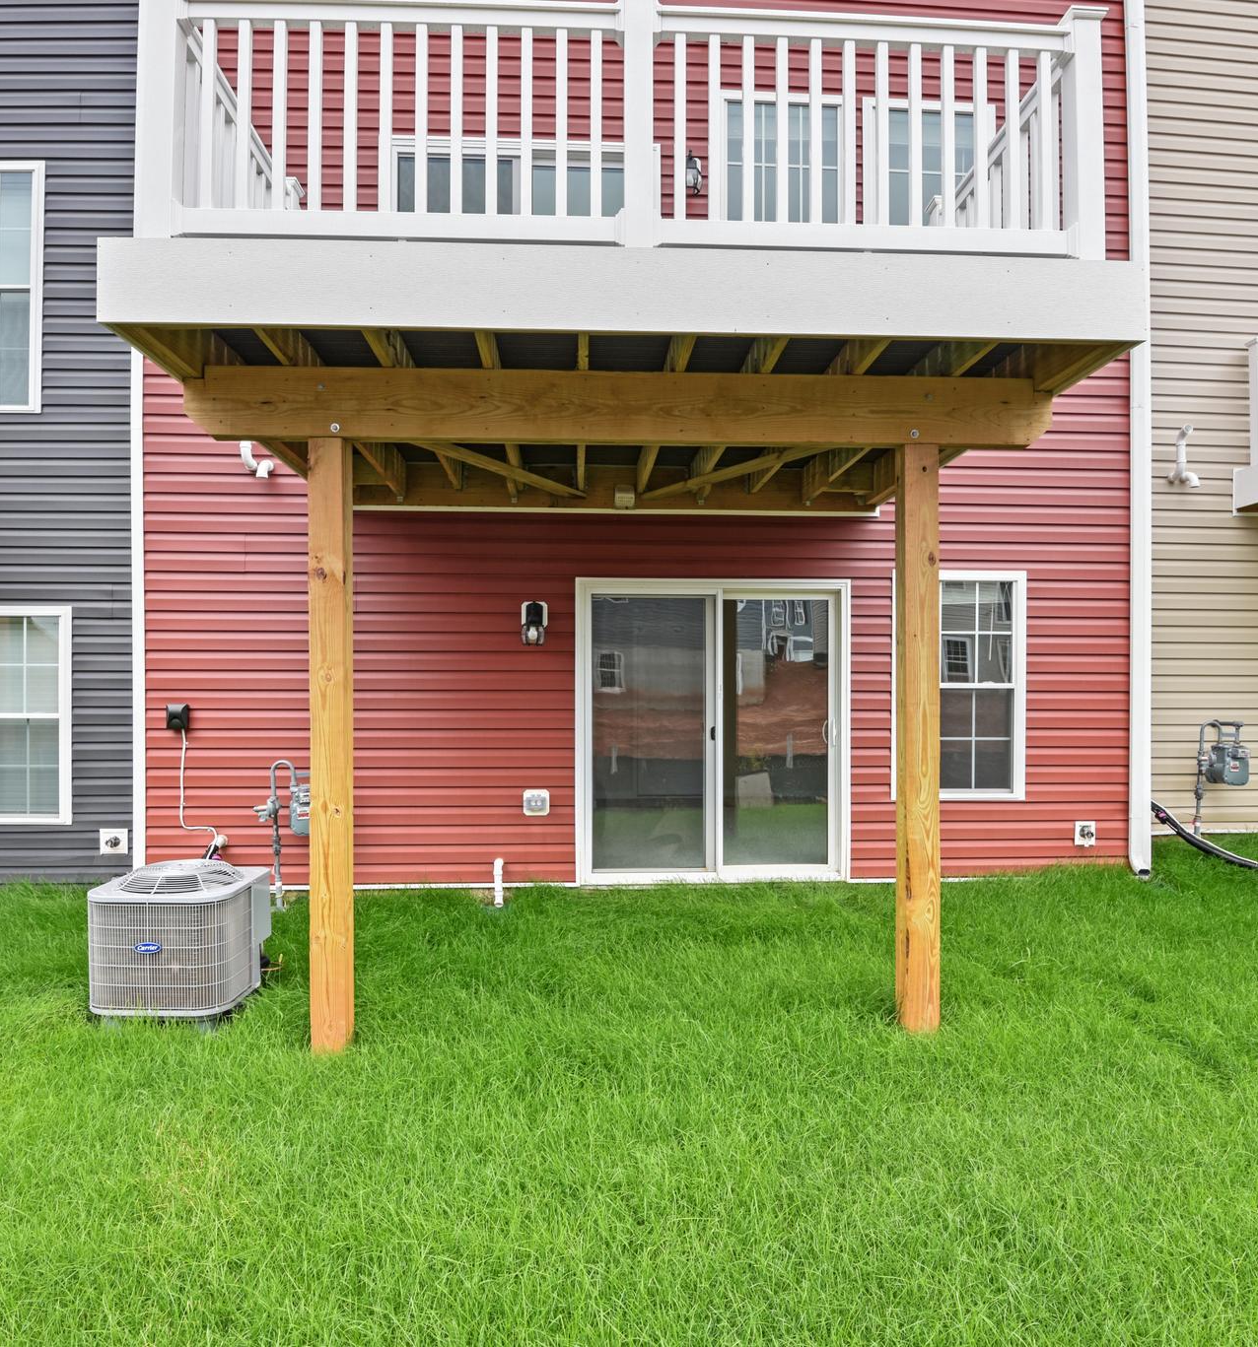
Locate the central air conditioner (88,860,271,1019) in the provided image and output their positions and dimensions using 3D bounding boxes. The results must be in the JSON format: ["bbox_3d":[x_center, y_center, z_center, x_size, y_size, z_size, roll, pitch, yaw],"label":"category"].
[{"bbox_3d":[-2.058,1.180,4.210,0.600,0.620,0.600,0,0,-2],"label":"central air conditioner"}]

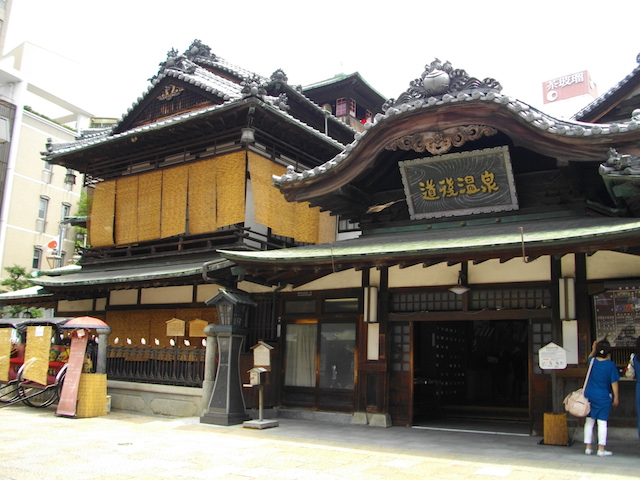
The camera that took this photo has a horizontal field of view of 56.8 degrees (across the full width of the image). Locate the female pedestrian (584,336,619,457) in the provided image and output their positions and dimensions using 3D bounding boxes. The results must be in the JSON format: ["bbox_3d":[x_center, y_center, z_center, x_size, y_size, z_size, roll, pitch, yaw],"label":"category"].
[{"bbox_3d":[3.919,2.189,8.250,0.480,1.570,0.380,-5,-13,32],"label":"female pedestrian"}]

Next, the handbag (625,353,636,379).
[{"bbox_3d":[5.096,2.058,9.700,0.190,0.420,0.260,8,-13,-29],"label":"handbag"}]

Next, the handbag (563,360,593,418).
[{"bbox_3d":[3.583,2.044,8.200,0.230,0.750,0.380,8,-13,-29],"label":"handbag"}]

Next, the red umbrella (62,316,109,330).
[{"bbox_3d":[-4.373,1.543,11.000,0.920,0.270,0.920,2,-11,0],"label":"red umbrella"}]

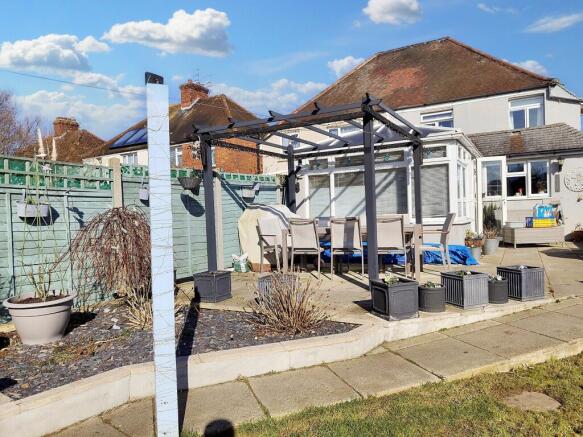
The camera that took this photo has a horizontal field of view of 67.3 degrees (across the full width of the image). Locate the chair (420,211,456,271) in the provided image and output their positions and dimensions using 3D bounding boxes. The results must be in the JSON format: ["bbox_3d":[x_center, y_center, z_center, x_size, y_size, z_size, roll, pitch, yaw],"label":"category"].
[{"bbox_3d":[2.433,0.405,7.192,0.632,0.969,0.581,-2,0,30],"label":"chair"}]

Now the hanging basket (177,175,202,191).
[{"bbox_3d":[-1.608,-0.546,6.834,0.377,0.214,0.377,-2,0,0],"label":"hanging basket"}]

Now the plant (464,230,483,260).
[{"bbox_3d":[3.647,0.541,8.772,0.367,0.612,0.367,-2,0,29],"label":"plant"}]

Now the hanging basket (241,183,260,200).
[{"bbox_3d":[-0.885,-0.565,9.333,0.286,0.326,0.326,-2,0,29],"label":"hanging basket"}]

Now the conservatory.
[{"bbox_3d":[2.405,-0.741,10.409,3.519,3.213,4.182,-2,0,29],"label":"conservatory"}]

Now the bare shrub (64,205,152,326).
[{"bbox_3d":[-1.970,0.487,4.845,1.071,1.204,1.071,-2,0,29],"label":"bare shrub"}]

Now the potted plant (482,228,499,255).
[{"bbox_3d":[4.358,0.504,9.588,0.347,0.632,0.347,-2,0,29],"label":"potted plant"}]

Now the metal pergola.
[{"bbox_3d":[0.535,-0.211,7.007,2.601,2.326,3.060,-2,0,28],"label":"metal pergola"}]

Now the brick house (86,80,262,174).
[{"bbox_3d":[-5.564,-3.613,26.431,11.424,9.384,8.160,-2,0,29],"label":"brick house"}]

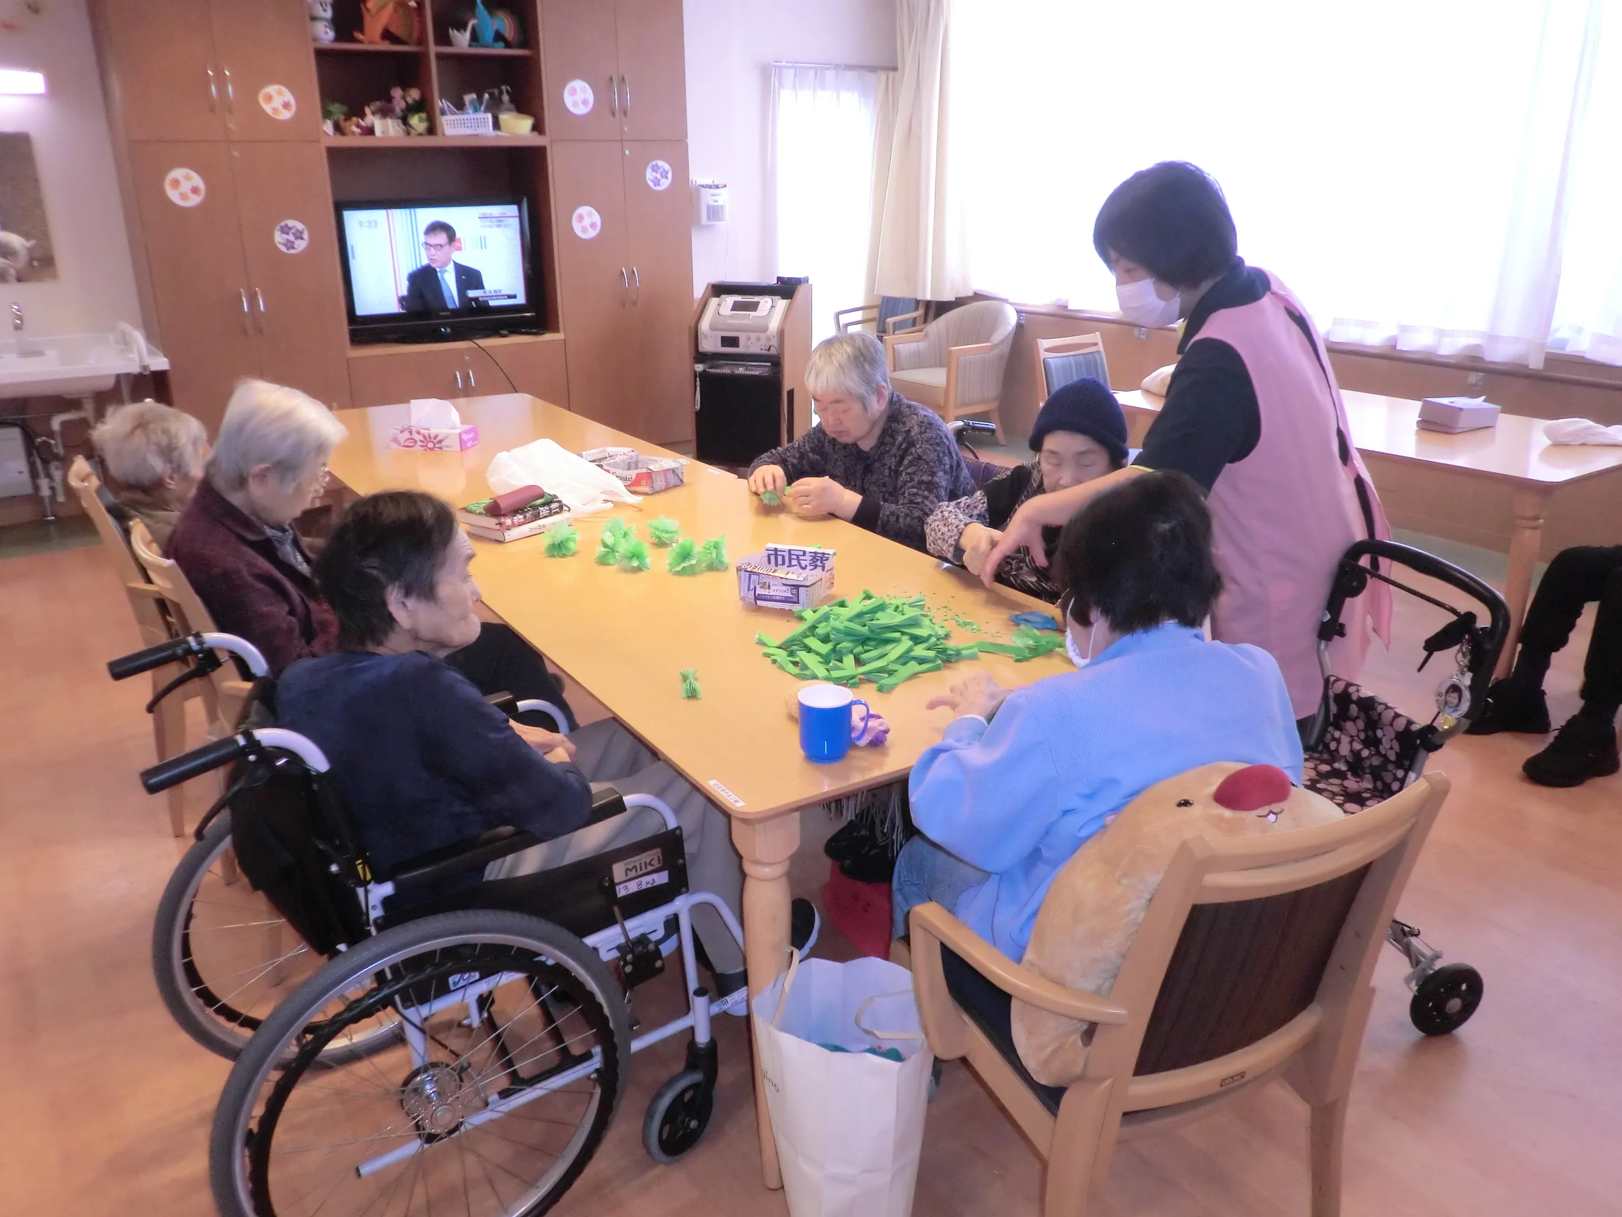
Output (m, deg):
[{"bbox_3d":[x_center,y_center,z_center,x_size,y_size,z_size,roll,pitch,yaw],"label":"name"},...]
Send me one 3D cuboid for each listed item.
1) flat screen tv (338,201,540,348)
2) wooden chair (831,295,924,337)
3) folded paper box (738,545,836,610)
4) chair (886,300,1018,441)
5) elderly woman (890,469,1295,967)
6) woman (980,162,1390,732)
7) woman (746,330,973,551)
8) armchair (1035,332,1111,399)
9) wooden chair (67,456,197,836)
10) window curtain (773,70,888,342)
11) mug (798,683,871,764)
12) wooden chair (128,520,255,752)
[{"bbox_3d":[-1.751,-1.599,5.772,0.905,0.640,0.240,-13,23,-33],"label":"flat screen tv"},{"bbox_3d":[0.509,-1.782,8.457,0.540,0.800,0.560,15,25,38],"label":"wooden chair"},{"bbox_3d":[-0.045,-0.061,2.314,0.165,0.075,0.140,8,21,21],"label":"folded paper box"},{"bbox_3d":[0.879,-1.448,7.472,0.650,0.810,0.650,-15,24,-36],"label":"chair"},{"bbox_3d":[0.386,0.364,1.796,0.500,1.110,0.680,-12,22,-30],"label":"elderly woman"},{"bbox_3d":[0.736,-0.075,2.413,0.750,1.530,0.480,7,20,20],"label":"woman"},{"bbox_3d":[0.097,-0.164,3.104,0.720,1.060,0.520,-14,24,-35],"label":"woman"},{"bbox_3d":[1.387,-0.872,5.828,0.470,0.790,0.560,-14,23,-33],"label":"armchair"},{"bbox_3d":[-1.375,0.035,2.962,0.560,0.830,0.550,-12,22,-30],"label":"wooden chair"},{"bbox_3d":[0.135,-2.072,7.142,0.840,1.980,0.120,-12,22,-30],"label":"window curtain"},{"bbox_3d":[0.032,0.160,1.659,0.098,0.088,0.076,0,19,0],"label":"mug"},{"bbox_3d":[-0.948,0.222,2.424,0.560,0.830,0.550,-13,23,-33],"label":"wooden chair"}]

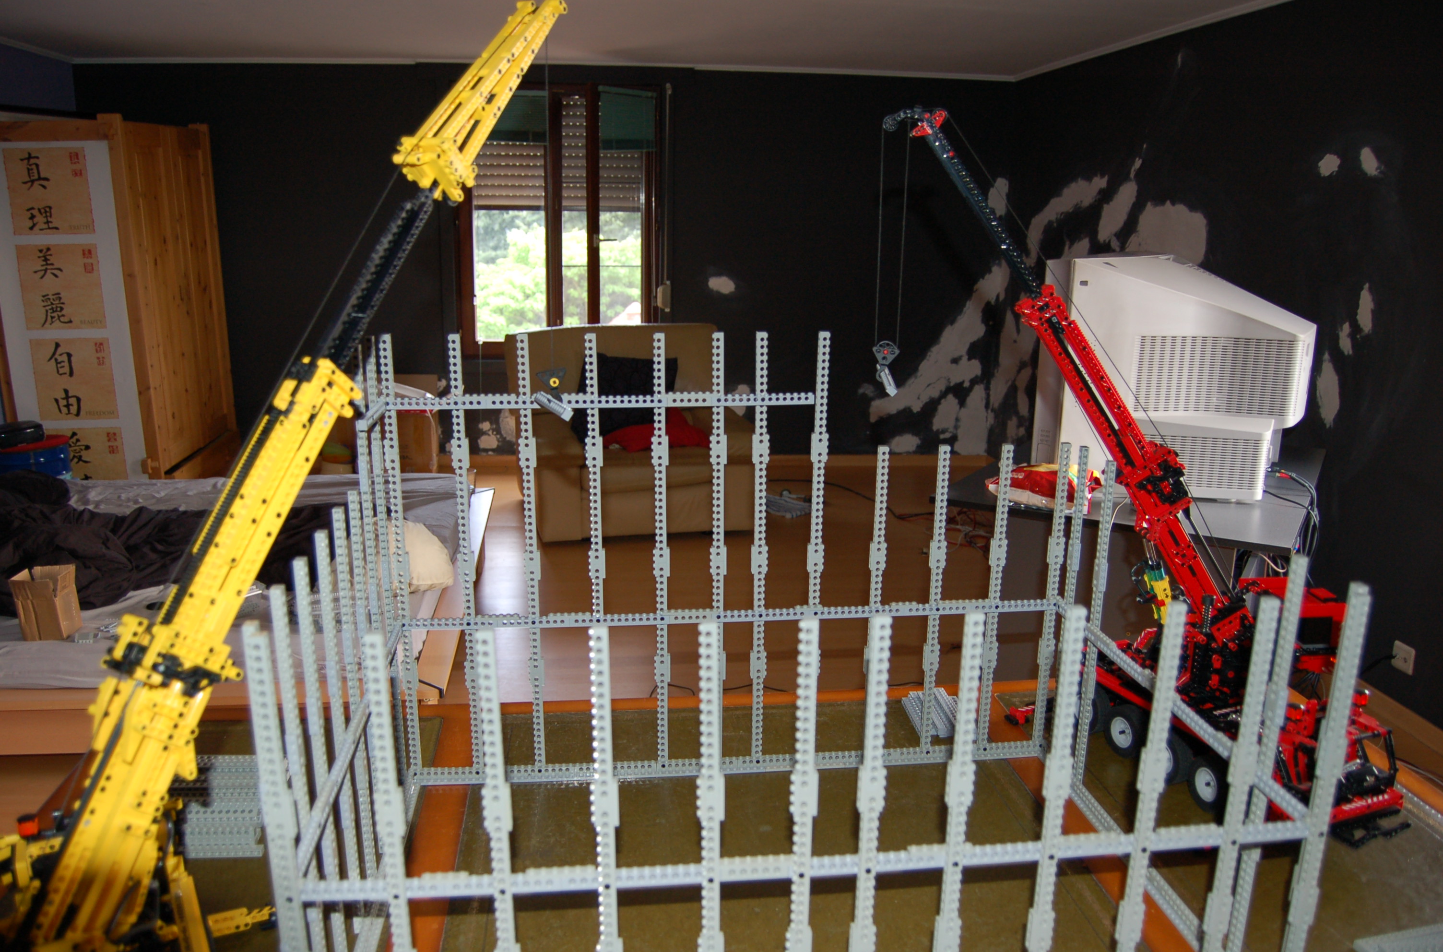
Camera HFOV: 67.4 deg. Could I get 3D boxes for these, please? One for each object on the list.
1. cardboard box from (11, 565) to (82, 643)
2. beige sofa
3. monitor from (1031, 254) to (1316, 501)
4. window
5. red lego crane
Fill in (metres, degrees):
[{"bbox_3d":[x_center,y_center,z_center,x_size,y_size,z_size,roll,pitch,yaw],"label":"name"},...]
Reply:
[{"bbox_3d":[-1.617,0.305,2.600,0.095,0.158,0.095,-1,14,-6],"label":"cardboard box"},{"bbox_3d":[-0.424,-0.264,5.186,1.040,0.890,0.920,-3,14,-14],"label":"beige sofa"},{"bbox_3d":[1.126,-0.244,2.648,0.520,0.550,0.580,10,17,35],"label":"monitor"},{"bbox_3d":[-0.856,-1.348,5.785,1.056,1.409,0.130,-1,14,-4],"label":"window"},{"bbox_3d":[0.453,-0.010,1.147,0.500,0.750,0.400,-5,15,-21],"label":"red lego crane"}]

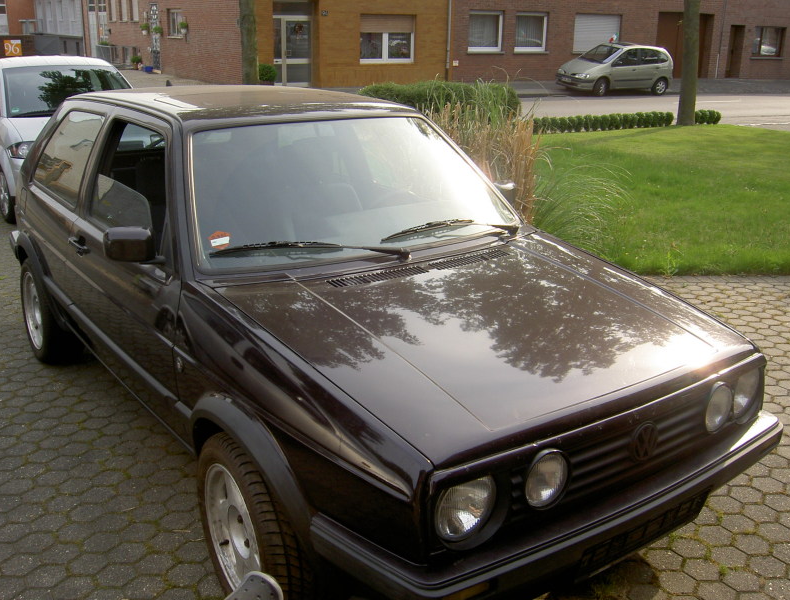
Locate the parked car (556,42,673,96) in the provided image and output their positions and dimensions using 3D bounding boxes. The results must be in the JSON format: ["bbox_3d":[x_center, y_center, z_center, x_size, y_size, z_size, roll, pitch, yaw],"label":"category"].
[{"bbox_3d":[7.340,-7.660,26.170,4.130,1.610,1.720,-9,20,-28],"label":"parked car"}]

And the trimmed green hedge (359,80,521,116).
[{"bbox_3d":[0.795,-3.291,13.591,3.000,0.980,1.000,-10,21,-31],"label":"trimmed green hedge"}]

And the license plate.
[{"bbox_3d":[0.663,0.603,2.065,0.520,0.110,0.025,-12,31,-34],"label":"license plate"}]

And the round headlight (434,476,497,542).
[{"bbox_3d":[0.151,0.468,1.770,0.175,0.175,0.080,-12,21,-34],"label":"round headlight"}]

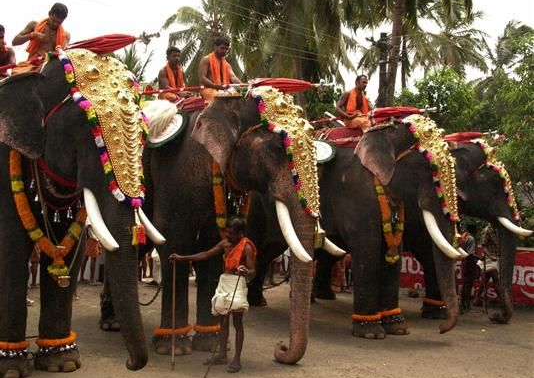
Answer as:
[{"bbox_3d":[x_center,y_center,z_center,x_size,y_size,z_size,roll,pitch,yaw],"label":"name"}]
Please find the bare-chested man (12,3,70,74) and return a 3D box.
[{"bbox_3d":[-2.355,-1.523,5.850,0.580,0.900,0.620,4,-6,-42],"label":"bare-chested man"}]

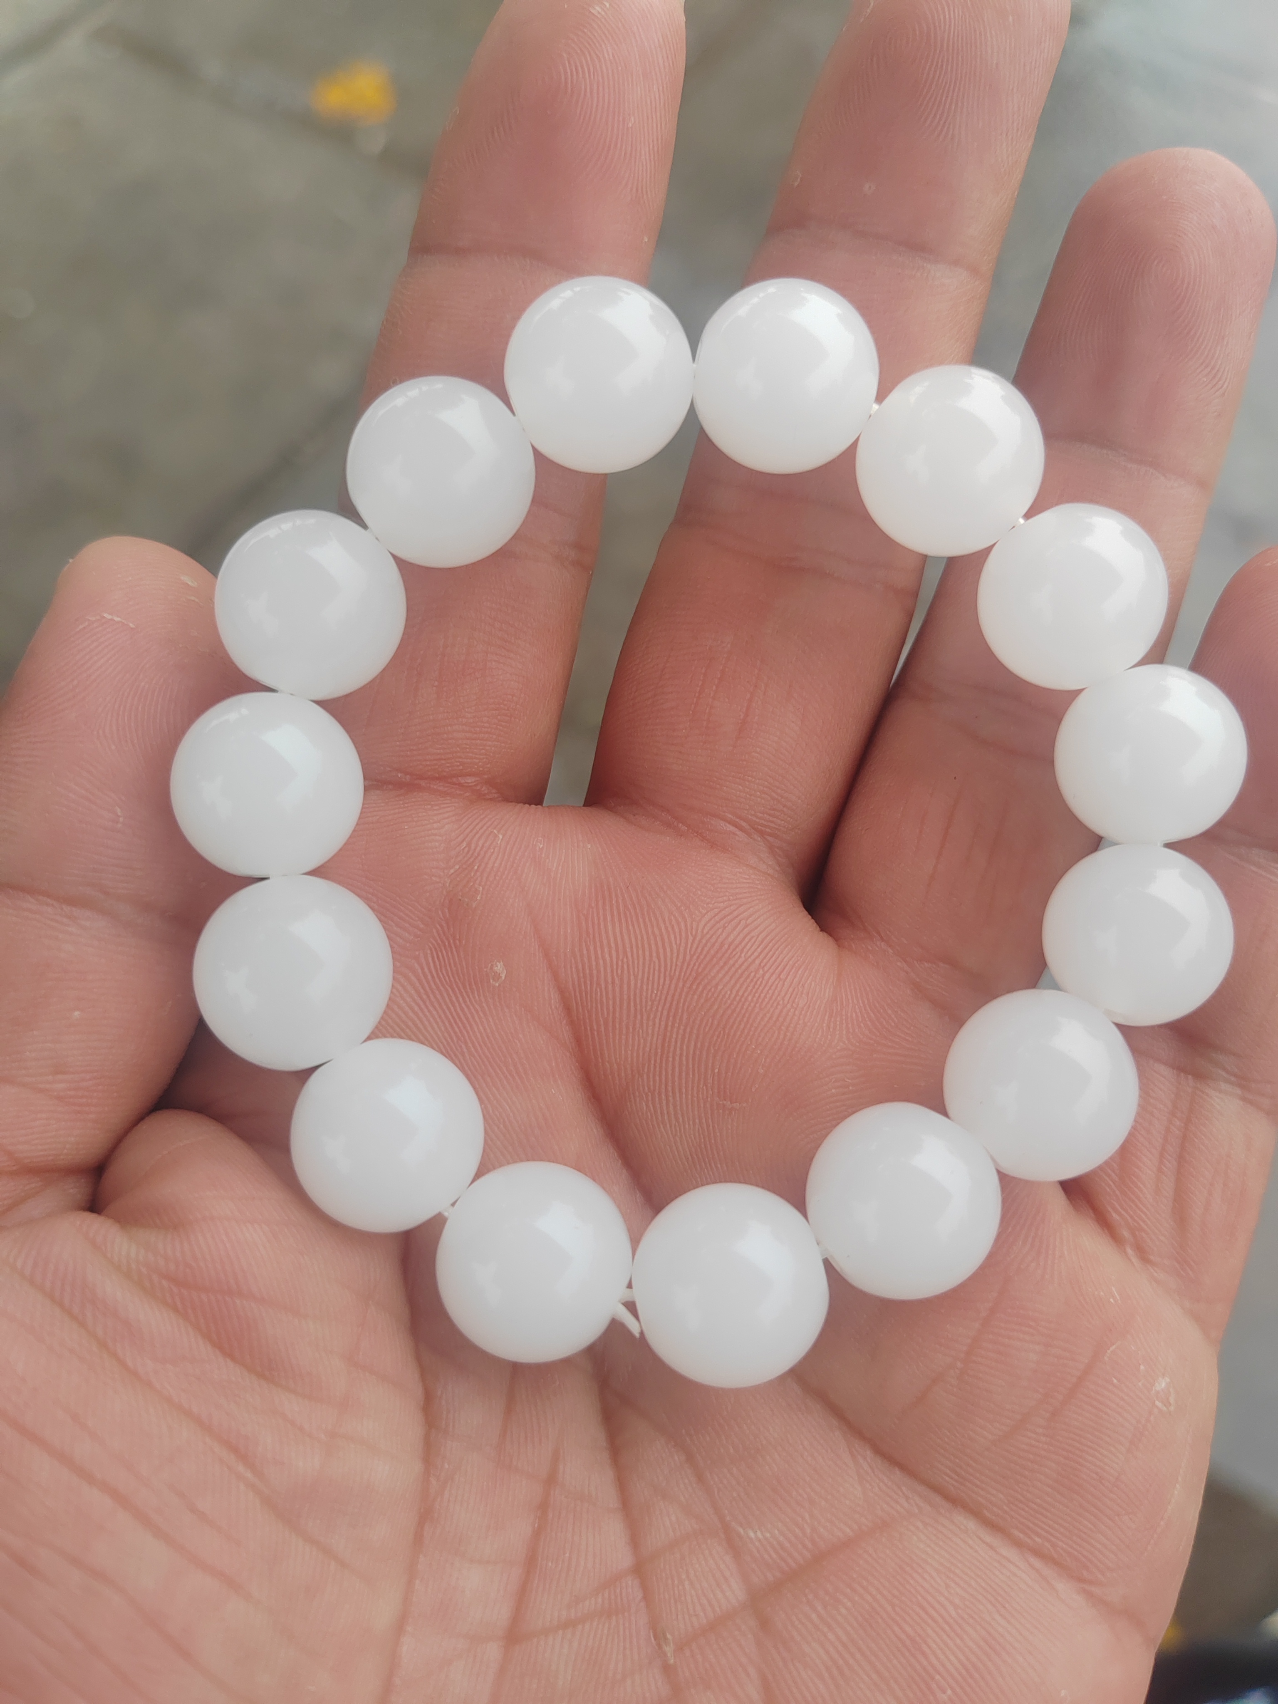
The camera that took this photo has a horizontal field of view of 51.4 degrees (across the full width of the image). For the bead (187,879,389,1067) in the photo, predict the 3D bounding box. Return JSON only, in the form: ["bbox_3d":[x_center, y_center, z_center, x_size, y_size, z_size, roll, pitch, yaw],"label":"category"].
[{"bbox_3d":[-0.025,0.009,0.097,0.014,0.014,0.014,1,61,-2],"label":"bead"}]

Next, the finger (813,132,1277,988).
[{"bbox_3d":[0.035,-0.022,0.113,0.019,0.018,0.074,17,88,7],"label":"finger"}]

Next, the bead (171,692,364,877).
[{"bbox_3d":[-0.028,-0.005,0.099,0.014,0.014,0.014,1,61,-2],"label":"bead"}]

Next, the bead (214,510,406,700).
[{"bbox_3d":[-0.025,-0.019,0.100,0.014,0.014,0.014,1,61,-2],"label":"bead"}]

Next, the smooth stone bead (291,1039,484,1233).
[{"bbox_3d":[-0.019,0.021,0.098,0.014,0.014,0.014,1,61,-2],"label":"smooth stone bead"}]

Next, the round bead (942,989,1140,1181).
[{"bbox_3d":[0.030,0.017,0.100,0.014,0.014,0.014,1,61,-2],"label":"round bead"}]

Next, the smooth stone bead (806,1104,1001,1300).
[{"bbox_3d":[0.019,0.026,0.098,0.014,0.014,0.014,1,61,-2],"label":"smooth stone bead"}]

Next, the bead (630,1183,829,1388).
[{"bbox_3d":[0.007,0.031,0.096,0.014,0.014,0.014,1,61,-2],"label":"bead"}]

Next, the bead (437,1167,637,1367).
[{"bbox_3d":[-0.008,0.030,0.097,0.014,0.014,0.014,1,61,-2],"label":"bead"}]

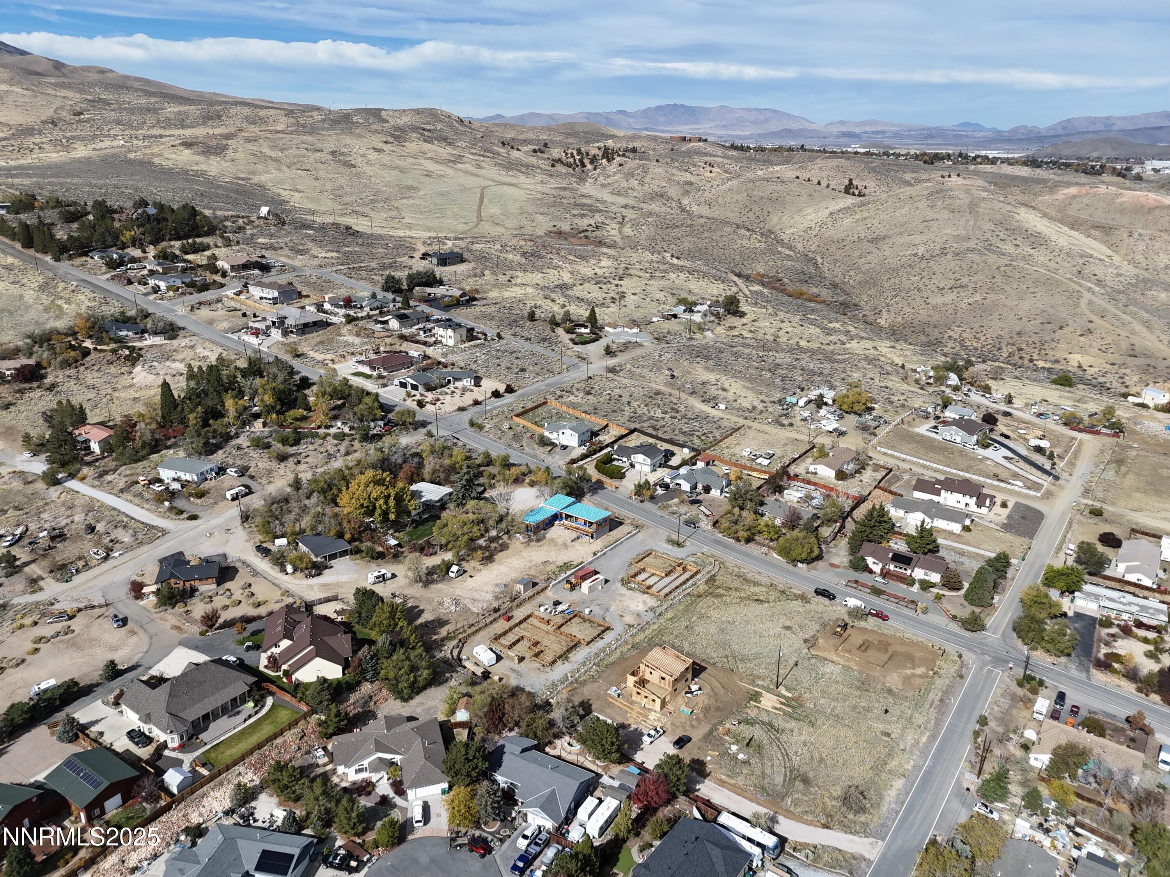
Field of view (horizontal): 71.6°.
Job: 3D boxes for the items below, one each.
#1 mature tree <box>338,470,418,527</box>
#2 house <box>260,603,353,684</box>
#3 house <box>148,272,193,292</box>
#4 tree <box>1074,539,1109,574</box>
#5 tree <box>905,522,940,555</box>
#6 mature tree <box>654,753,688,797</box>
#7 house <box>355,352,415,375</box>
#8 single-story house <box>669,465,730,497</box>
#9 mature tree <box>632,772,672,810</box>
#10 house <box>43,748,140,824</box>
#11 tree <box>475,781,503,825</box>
[{"bbox_3d":[-57.586,15.943,225.208,21.480,13.320,21.480,-6,20,-15],"label":"mature tree"},{"bbox_3d":[-57.270,41.430,166.700,17.650,6.380,22.850,-6,22,-15],"label":"house"},{"bbox_3d":[-210.670,-80.950,414.380,18.520,5.850,17.060,17,27,37],"label":"house"},{"bbox_3d":[159.180,37.030,254.780,9.600,8.900,9.600,14,25,33],"label":"tree"},{"bbox_3d":[104.622,30.200,250.342,9.940,10.280,9.940,8,21,23],"label":"tree"},{"bbox_3d":[17.190,66.290,159.840,7.000,9.200,7.000,0,21,0],"label":"mature tree"},{"bbox_3d":[-85.710,-33.300,347.570,16.400,5.200,18.000,12,24,29],"label":"house"},{"bbox_3d":[44.060,16.000,299.610,18.240,4.710,15.680,13,24,32],"label":"single-story house"},{"bbox_3d":[12.120,63.760,146.400,7.200,6.300,7.000,2,21,6],"label":"mature tree"},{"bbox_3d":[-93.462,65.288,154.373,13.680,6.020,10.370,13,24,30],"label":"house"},{"bbox_3d":[-17.313,64.630,145.338,5.060,8.640,5.060,-3,20,-8],"label":"tree"}]

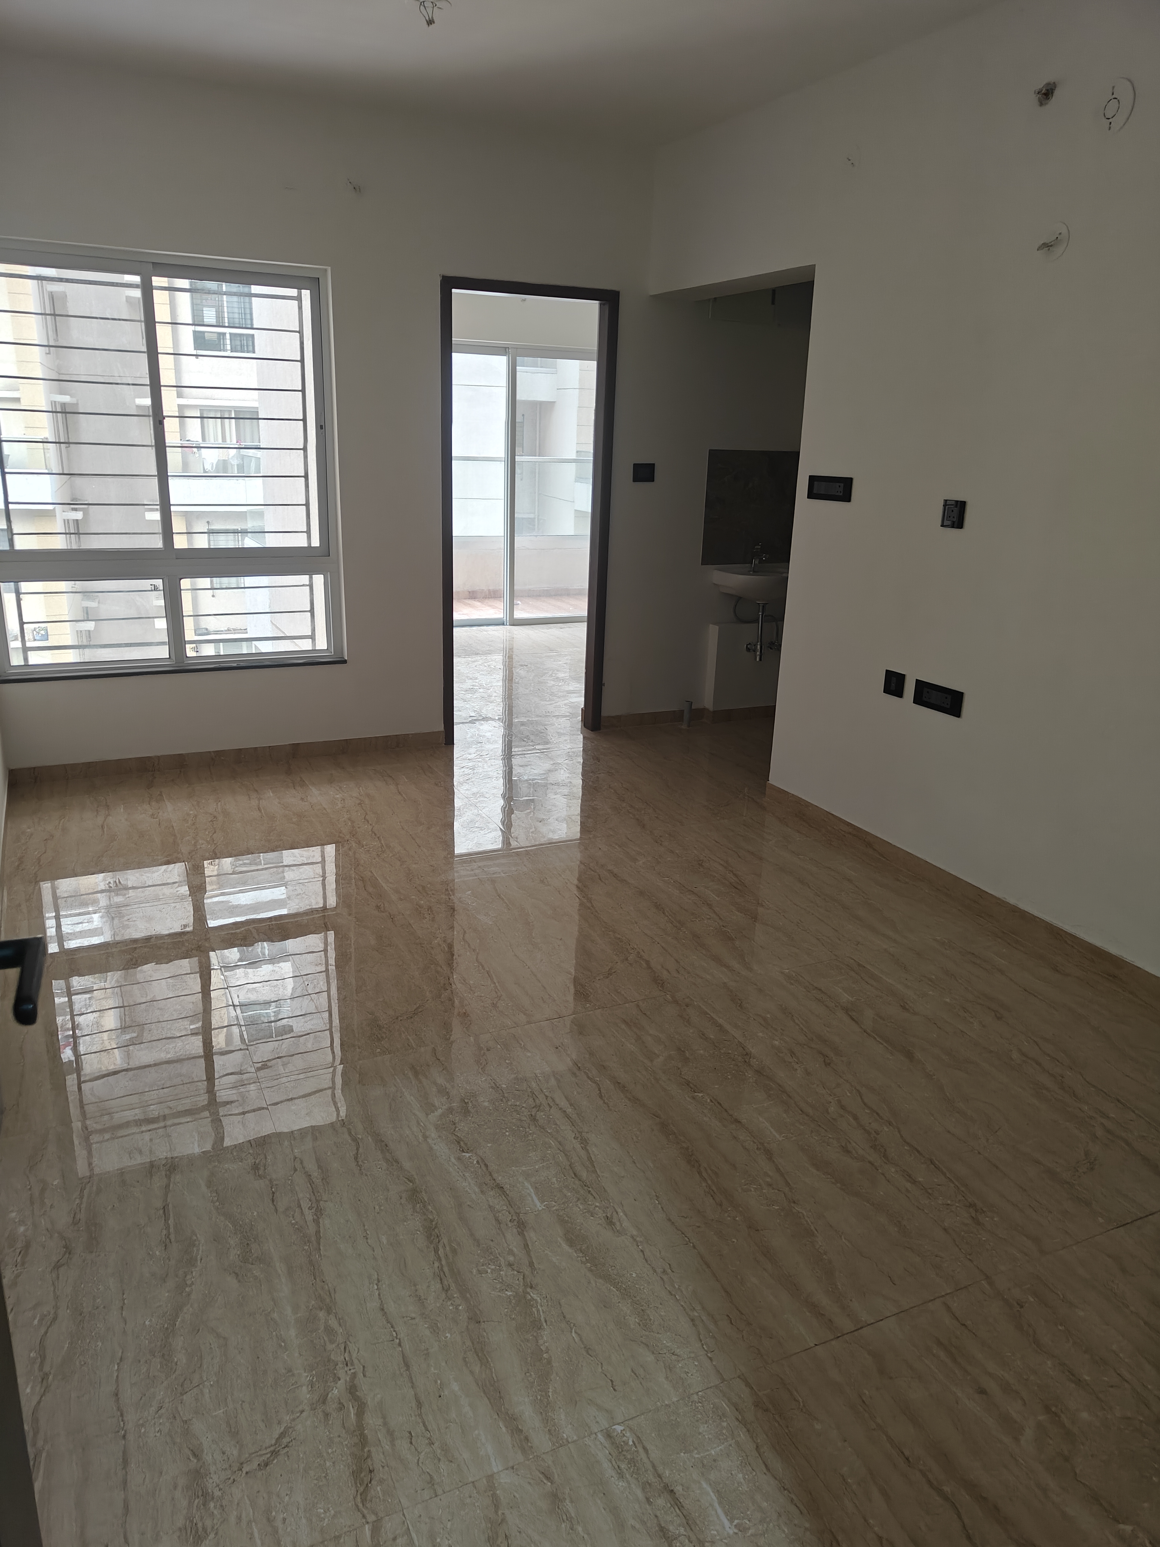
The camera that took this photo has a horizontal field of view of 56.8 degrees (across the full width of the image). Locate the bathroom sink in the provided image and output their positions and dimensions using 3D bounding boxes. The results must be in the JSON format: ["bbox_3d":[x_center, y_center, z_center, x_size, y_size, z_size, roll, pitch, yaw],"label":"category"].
[{"bbox_3d":[0.981,-1.005,5.801,0.410,0.165,0.330,-6,20,-25],"label":"bathroom sink"}]

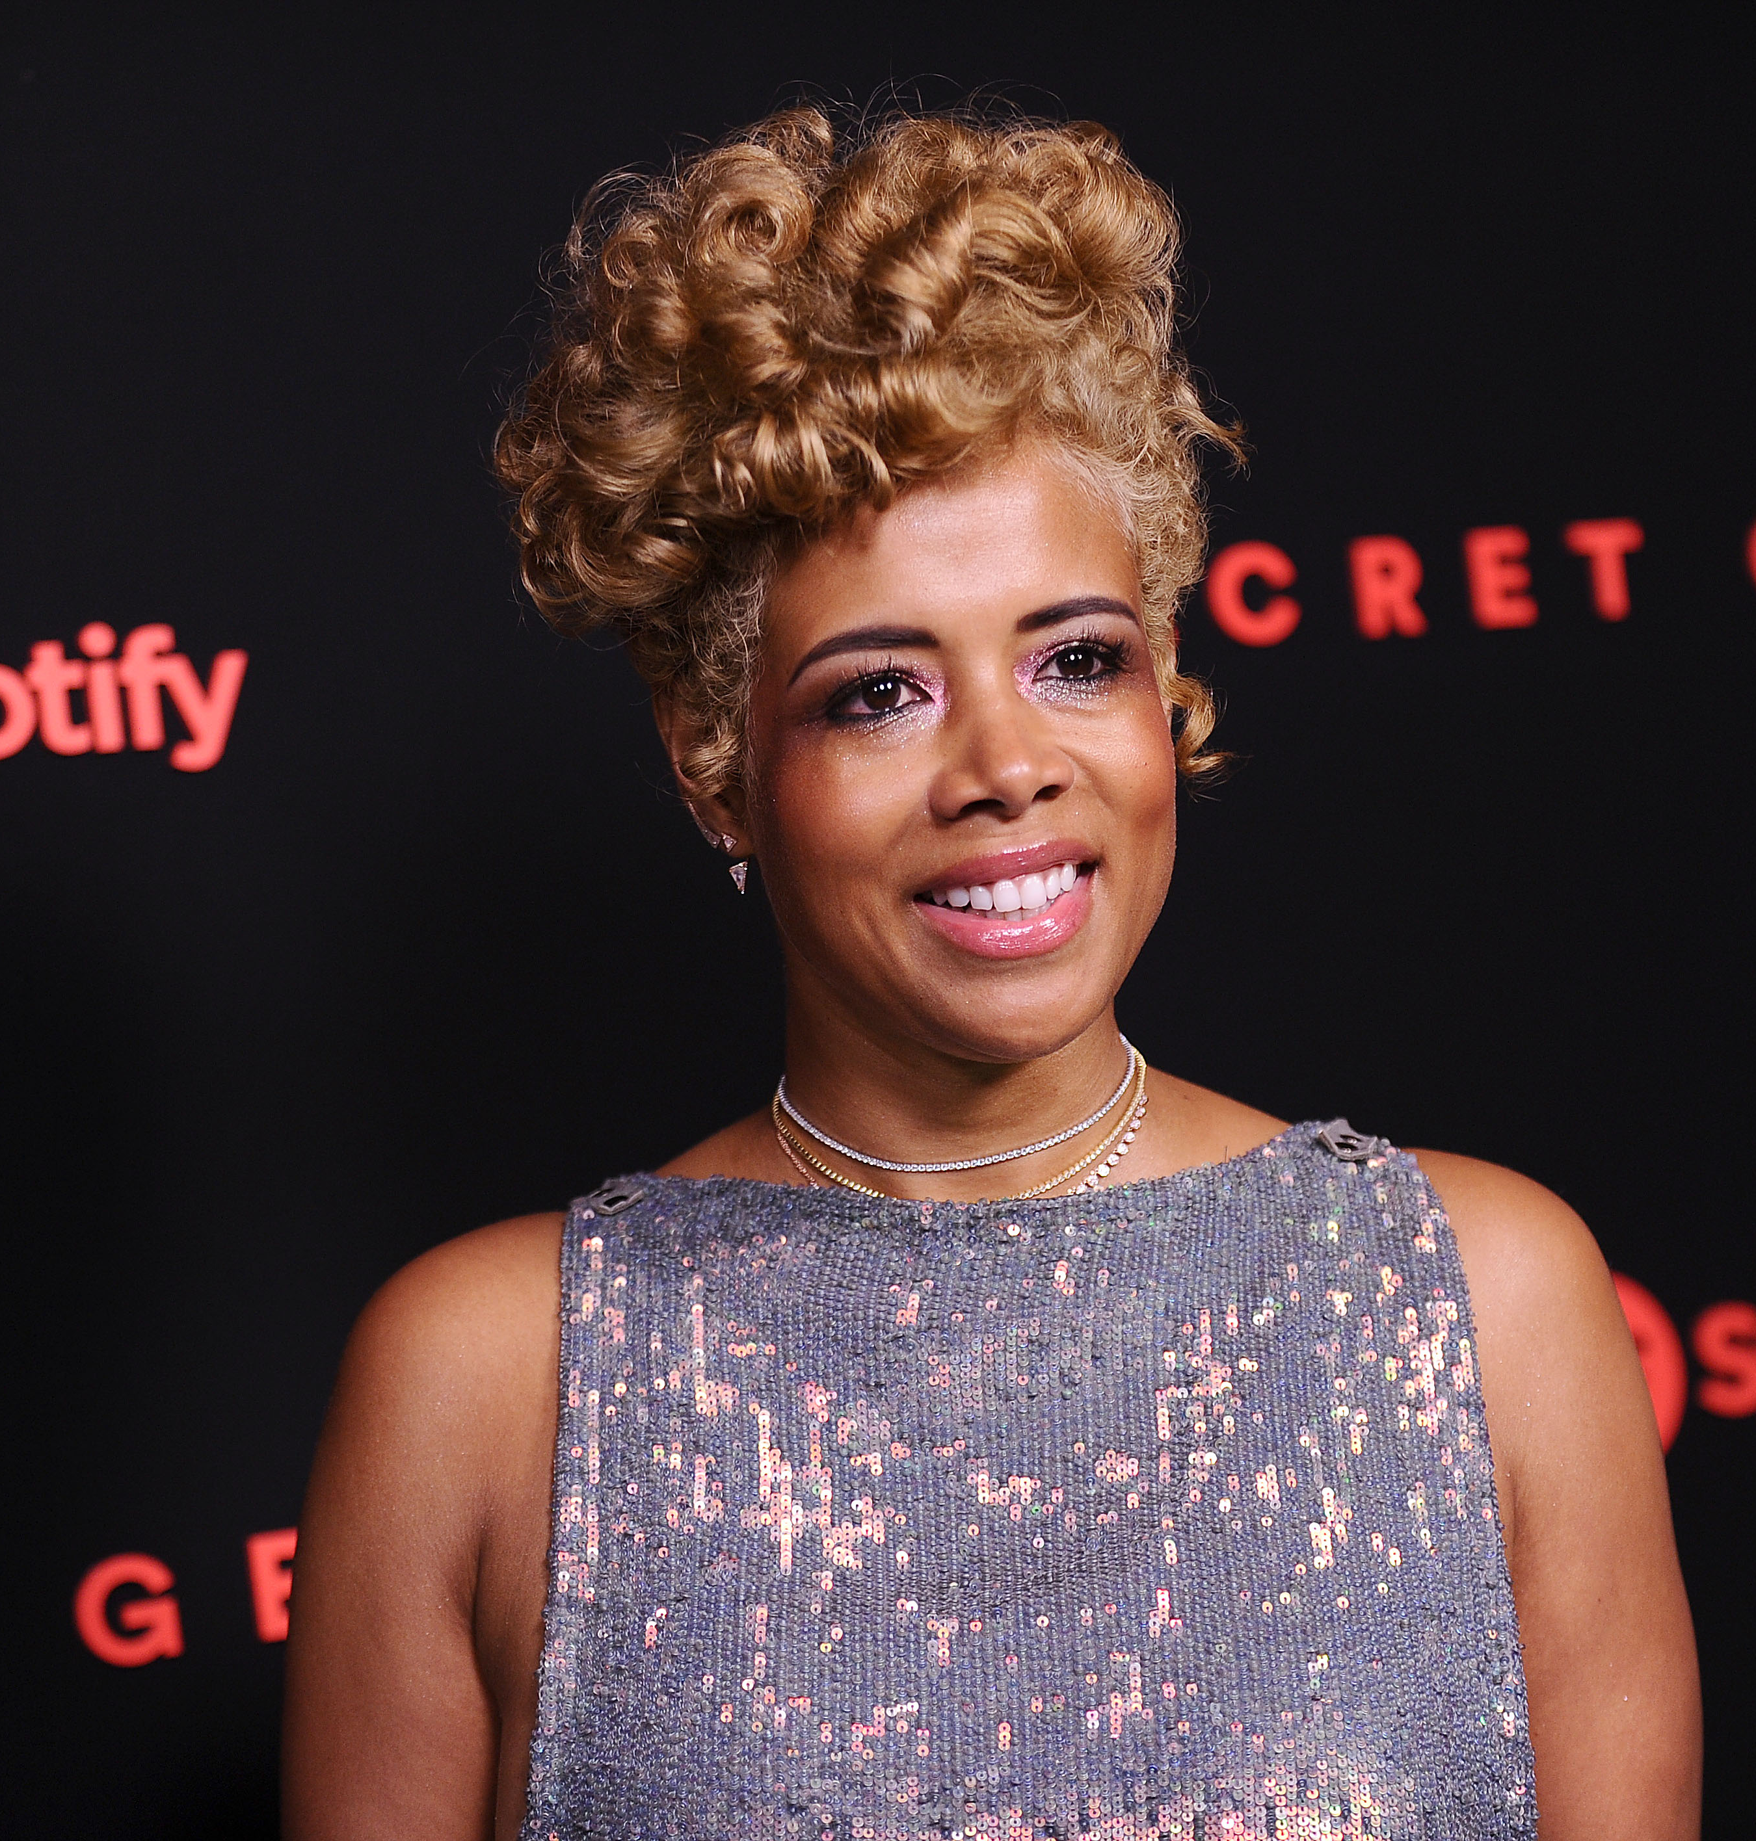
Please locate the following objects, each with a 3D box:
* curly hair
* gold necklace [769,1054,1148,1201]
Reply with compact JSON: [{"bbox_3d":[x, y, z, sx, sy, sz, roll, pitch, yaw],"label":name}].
[{"bbox_3d":[-0.003,-0.142,1.860,0.227,0.224,0.240,-7,-3,-14],"label":"curly hair"},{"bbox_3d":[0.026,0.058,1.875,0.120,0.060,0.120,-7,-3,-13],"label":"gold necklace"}]

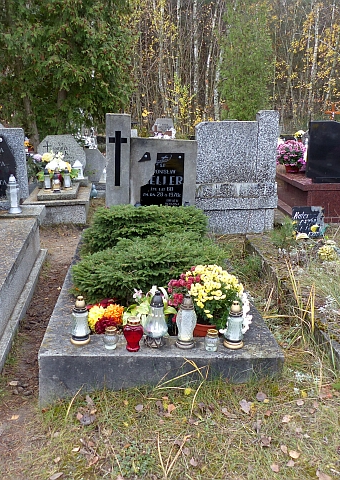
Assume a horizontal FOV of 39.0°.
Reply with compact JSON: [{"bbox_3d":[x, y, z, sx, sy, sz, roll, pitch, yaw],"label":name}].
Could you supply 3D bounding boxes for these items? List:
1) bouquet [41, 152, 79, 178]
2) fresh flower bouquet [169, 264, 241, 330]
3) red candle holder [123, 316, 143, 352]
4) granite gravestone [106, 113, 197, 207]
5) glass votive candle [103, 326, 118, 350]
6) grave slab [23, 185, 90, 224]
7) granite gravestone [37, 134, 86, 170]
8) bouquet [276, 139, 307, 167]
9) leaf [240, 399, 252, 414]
[{"bbox_3d":[-1.482,-0.941,6.448,0.500,0.400,0.360,-2,15,-8],"label":"bouquet"},{"bbox_3d":[0.179,0.277,2.425,0.350,0.309,0.288,0,15,0],"label":"fresh flower bouquet"},{"bbox_3d":[-0.179,0.454,2.295,0.090,0.155,0.090,0,15,0],"label":"red candle holder"},{"bbox_3d":[-0.175,-0.652,4.560,0.850,1.080,0.180,-1,15,-3],"label":"granite gravestone"},{"bbox_3d":[-0.277,0.456,2.260,0.072,0.095,0.072,-1,15,-5],"label":"glass votive candle"},{"bbox_3d":[-1.395,-0.486,6.130,0.742,0.268,1.298,-2,15,-7],"label":"grave slab"},{"bbox_3d":[-1.584,-1.197,7.017,0.720,0.640,0.140,-2,15,-8],"label":"granite gravestone"},{"bbox_3d":[1.692,-1.167,6.694,0.420,0.430,0.420,0,15,0],"label":"bouquet"},{"bbox_3d":[0.332,0.726,2.089,0.046,0.023,0.082,-5,16,-19],"label":"leaf"}]

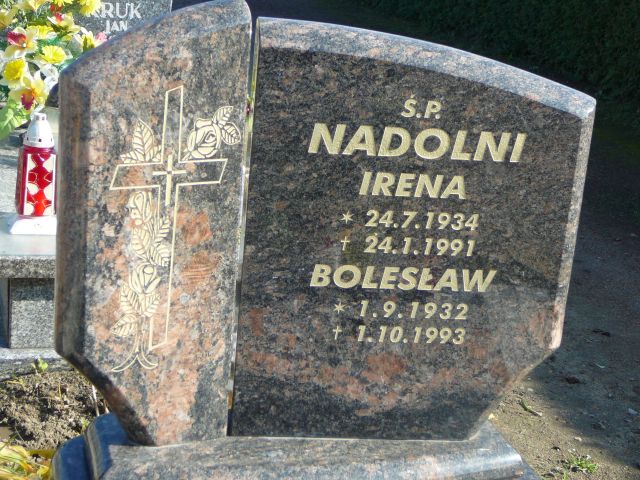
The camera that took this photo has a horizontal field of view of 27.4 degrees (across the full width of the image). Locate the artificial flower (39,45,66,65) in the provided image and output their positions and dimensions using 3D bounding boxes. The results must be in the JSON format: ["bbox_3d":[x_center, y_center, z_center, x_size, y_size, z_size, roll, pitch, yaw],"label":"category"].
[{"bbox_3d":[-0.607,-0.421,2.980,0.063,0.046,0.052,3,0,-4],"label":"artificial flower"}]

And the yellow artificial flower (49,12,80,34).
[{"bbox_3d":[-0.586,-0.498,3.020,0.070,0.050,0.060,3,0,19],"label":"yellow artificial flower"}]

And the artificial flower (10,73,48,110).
[{"bbox_3d":[-0.655,-0.333,2.940,0.084,0.082,0.050,1,17,-6],"label":"artificial flower"}]

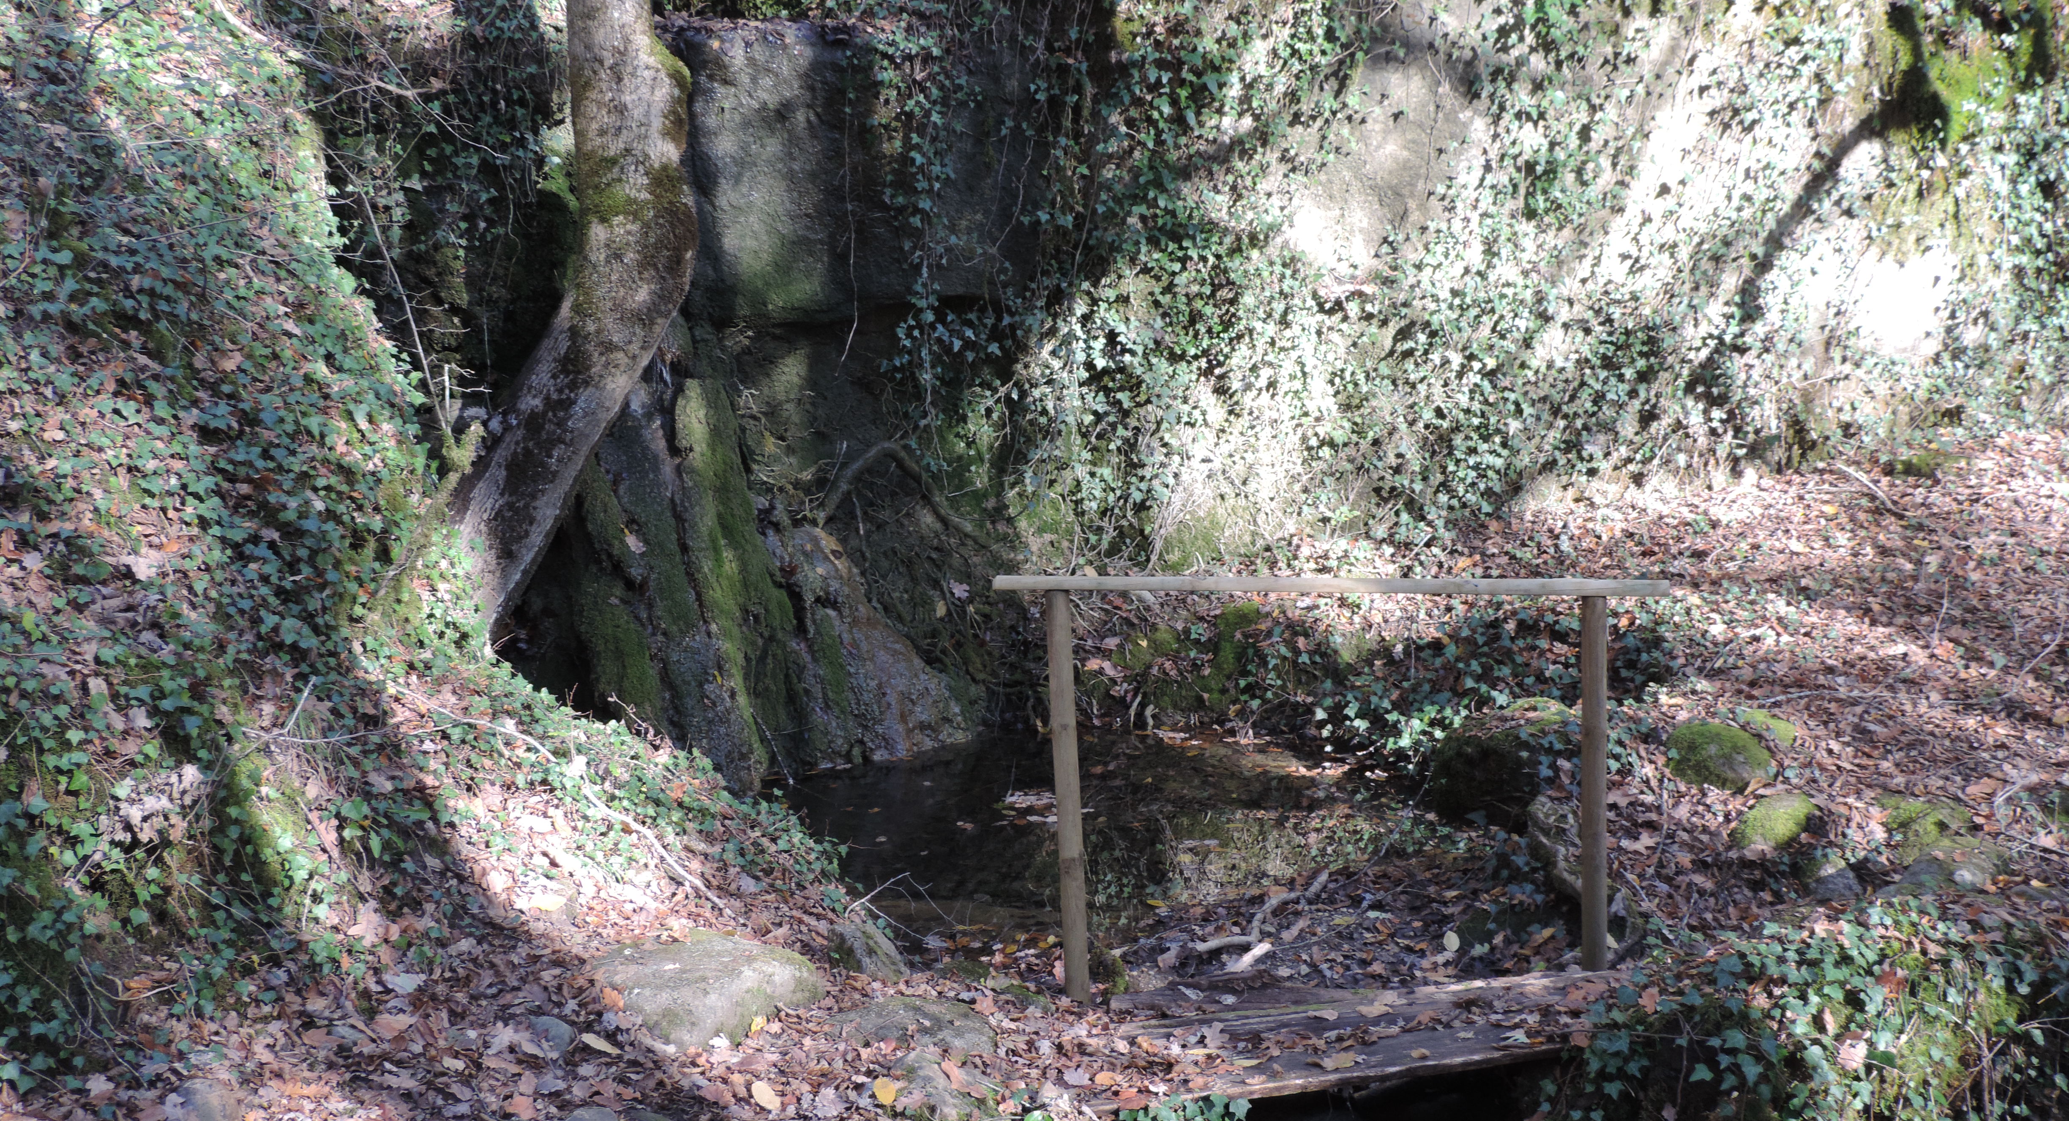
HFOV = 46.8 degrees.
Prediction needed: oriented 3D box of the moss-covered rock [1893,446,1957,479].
[{"bbox_3d":[3.770,-0.418,10.130,0.251,0.136,0.189,-2,11,0],"label":"moss-covered rock"}]

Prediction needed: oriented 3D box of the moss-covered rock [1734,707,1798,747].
[{"bbox_3d":[2.290,0.521,7.488,0.189,0.115,0.151,-2,11,0],"label":"moss-covered rock"}]

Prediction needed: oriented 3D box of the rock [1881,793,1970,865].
[{"bbox_3d":[2.353,0.709,6.318,0.214,0.182,0.171,-2,11,0],"label":"rock"}]

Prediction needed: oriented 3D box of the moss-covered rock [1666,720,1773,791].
[{"bbox_3d":[2.051,0.583,7.169,0.300,0.195,0.240,-2,11,0],"label":"moss-covered rock"}]

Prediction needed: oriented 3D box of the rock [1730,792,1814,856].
[{"bbox_3d":[2.031,0.721,6.588,0.217,0.155,0.184,-6,12,-20],"label":"rock"}]

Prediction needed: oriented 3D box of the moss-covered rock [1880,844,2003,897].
[{"bbox_3d":[2.314,0.792,6.109,0.294,0.103,0.206,-4,11,-10],"label":"moss-covered rock"}]

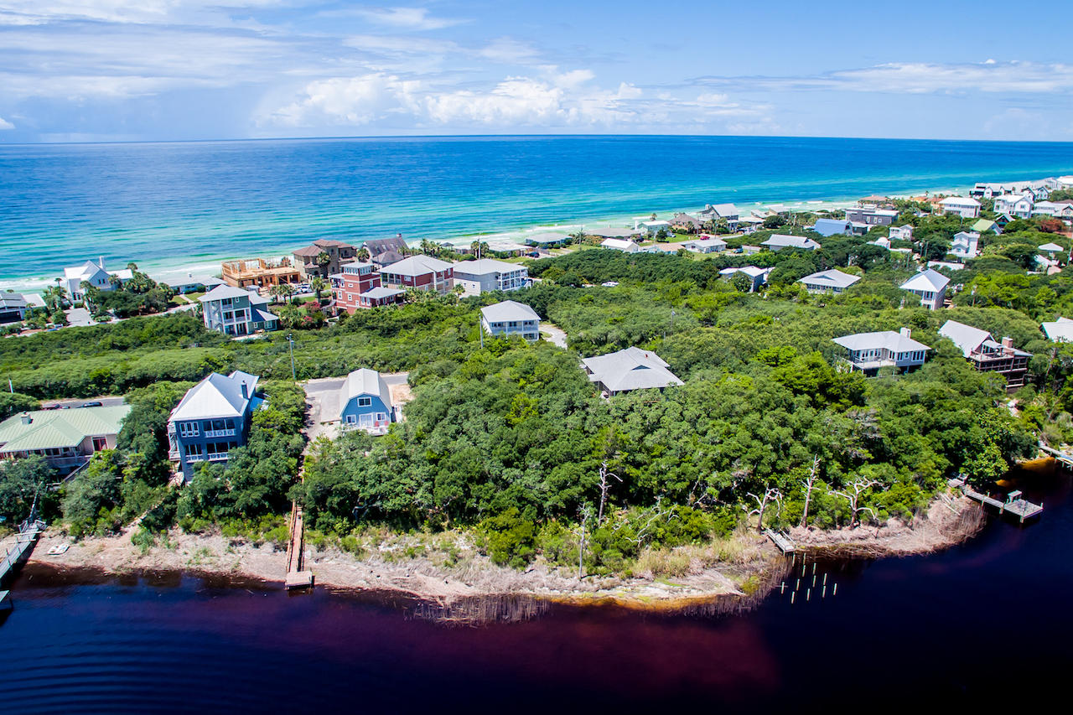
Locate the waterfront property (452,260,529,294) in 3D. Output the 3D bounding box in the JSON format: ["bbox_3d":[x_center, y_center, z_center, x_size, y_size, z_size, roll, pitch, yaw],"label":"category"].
[{"bbox_3d":[-14.920,-25.600,182.790,13.000,10.100,18.000,18,27,40],"label":"waterfront property"}]

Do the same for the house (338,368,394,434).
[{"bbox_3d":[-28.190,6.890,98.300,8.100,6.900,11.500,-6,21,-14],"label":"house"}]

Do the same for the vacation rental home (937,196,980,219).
[{"bbox_3d":[248.020,-88.710,349.510,13.000,10.500,19.300,-17,26,-37],"label":"vacation rental home"}]

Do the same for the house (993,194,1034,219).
[{"bbox_3d":[222.700,-71.600,278.350,13.500,9.500,10.500,18,27,40],"label":"house"}]

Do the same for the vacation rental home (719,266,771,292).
[{"bbox_3d":[60.600,-23.620,170.960,11.000,6.000,11.000,15,25,34],"label":"vacation rental home"}]

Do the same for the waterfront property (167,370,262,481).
[{"bbox_3d":[-45.430,8.040,85.240,9.600,13.000,14.000,-5,21,-13],"label":"waterfront property"}]

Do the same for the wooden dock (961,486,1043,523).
[{"bbox_3d":[64.510,19.490,83.150,4.500,2.200,7.700,-12,24,-30],"label":"wooden dock"}]

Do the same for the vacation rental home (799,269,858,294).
[{"bbox_3d":[79.900,-21.700,162.010,12.500,5.700,14.000,14,24,33],"label":"vacation rental home"}]

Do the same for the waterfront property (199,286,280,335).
[{"bbox_3d":[-70.410,-12.120,141.340,15.500,11.500,9.500,-11,23,-27],"label":"waterfront property"}]

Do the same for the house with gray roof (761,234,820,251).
[{"bbox_3d":[98.820,-43.950,232.210,20.290,6.400,9.500,13,24,31],"label":"house with gray roof"}]

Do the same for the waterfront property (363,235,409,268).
[{"bbox_3d":[-52.500,-35.960,206.440,13.000,13.200,13.500,-10,23,-25],"label":"waterfront property"}]

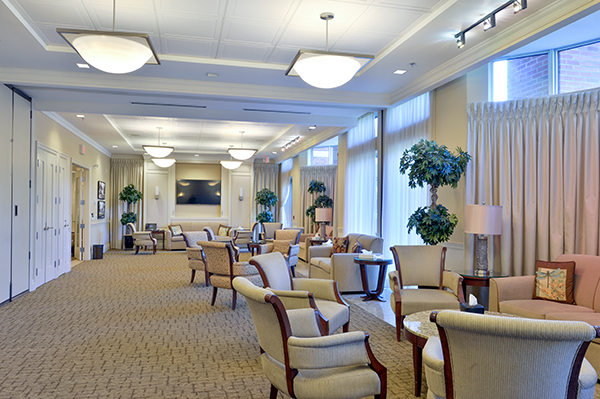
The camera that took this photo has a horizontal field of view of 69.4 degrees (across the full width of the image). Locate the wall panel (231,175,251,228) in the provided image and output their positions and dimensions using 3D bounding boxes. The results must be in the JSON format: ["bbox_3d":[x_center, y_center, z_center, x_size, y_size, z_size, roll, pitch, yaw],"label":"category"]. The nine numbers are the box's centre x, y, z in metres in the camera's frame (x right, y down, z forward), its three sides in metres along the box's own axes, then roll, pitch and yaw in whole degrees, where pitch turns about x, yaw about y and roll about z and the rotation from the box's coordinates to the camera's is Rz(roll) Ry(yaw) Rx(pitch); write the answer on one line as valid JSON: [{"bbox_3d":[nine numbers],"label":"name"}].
[{"bbox_3d":[-1.997,0.171,14.646,0.685,2.031,0.050,0,-1,-15],"label":"wall panel"}]

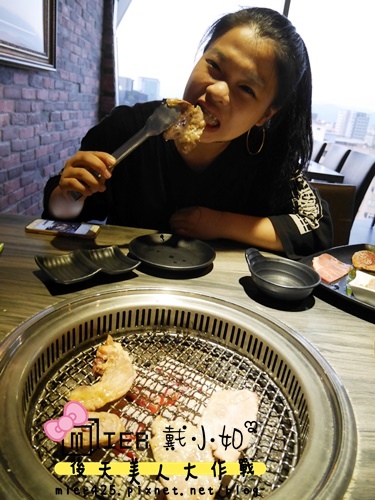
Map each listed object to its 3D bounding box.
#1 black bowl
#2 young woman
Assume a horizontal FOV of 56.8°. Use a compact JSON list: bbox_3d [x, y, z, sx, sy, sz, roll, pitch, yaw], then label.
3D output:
[{"bbox_3d":[0.151,0.046,0.575,0.128,0.053,0.108,22,28,34],"label":"black bowl"},{"bbox_3d":[-0.006,0.067,0.941,0.600,1.180,0.660,8,23,6],"label":"young woman"}]

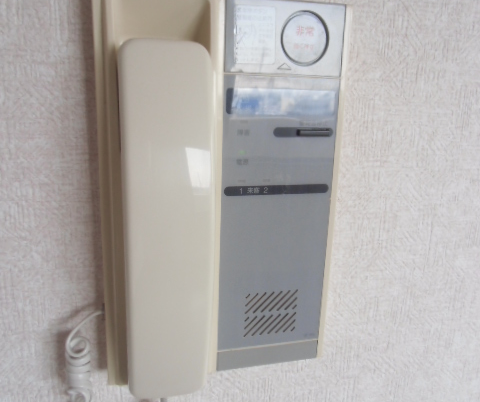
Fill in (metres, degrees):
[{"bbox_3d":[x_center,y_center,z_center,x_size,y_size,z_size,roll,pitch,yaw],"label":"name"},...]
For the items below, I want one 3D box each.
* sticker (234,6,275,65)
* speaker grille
[{"bbox_3d":[0.008,-0.086,0.232,0.022,0.028,0.001,-2,15,-15],"label":"sticker"},{"bbox_3d":[0.020,0.070,0.277,0.034,0.029,0.003,-2,15,-15],"label":"speaker grille"}]

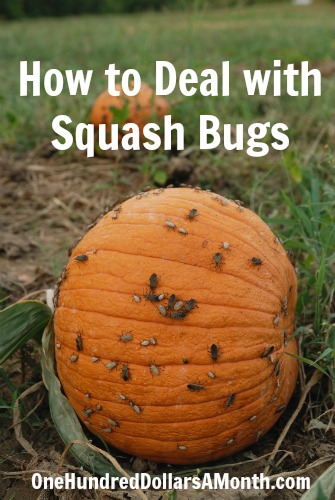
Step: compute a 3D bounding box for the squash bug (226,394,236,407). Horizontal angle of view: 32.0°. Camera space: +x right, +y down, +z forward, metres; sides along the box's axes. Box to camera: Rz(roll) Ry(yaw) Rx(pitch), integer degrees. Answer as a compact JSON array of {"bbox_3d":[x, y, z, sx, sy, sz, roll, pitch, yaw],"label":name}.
[{"bbox_3d":[0.062,0.147,0.571,0.007,0.015,0.005,16,13,-34],"label":"squash bug"}]

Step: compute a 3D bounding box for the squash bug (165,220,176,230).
[{"bbox_3d":[0.004,-0.024,0.564,0.013,0.004,0.007,32,57,28],"label":"squash bug"}]

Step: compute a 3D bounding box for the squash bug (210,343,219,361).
[{"bbox_3d":[0.044,0.094,0.533,0.006,0.015,0.004,-3,4,-23],"label":"squash bug"}]

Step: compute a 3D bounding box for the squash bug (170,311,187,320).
[{"bbox_3d":[0.010,0.059,0.525,0.015,0.007,0.005,-1,-8,-1],"label":"squash bug"}]

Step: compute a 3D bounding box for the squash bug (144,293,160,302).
[{"bbox_3d":[-0.014,0.045,0.546,0.015,0.007,0.005,20,-11,12],"label":"squash bug"}]

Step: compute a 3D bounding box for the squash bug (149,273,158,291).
[{"bbox_3d":[-0.012,0.029,0.533,0.007,0.016,0.005,3,-18,11],"label":"squash bug"}]

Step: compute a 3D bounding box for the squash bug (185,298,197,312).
[{"bbox_3d":[0.020,0.050,0.527,0.007,0.014,0.005,28,-12,1],"label":"squash bug"}]

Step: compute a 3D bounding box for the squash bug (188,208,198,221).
[{"bbox_3d":[0.025,-0.035,0.576,0.007,0.005,0.017,18,43,9],"label":"squash bug"}]

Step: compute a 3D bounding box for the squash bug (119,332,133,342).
[{"bbox_3d":[-0.037,0.080,0.525,0.012,0.006,0.004,-18,-6,13],"label":"squash bug"}]

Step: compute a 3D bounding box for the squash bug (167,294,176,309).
[{"bbox_3d":[0.004,0.048,0.545,0.007,0.014,0.005,20,-13,3],"label":"squash bug"}]

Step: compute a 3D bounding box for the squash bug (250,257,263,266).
[{"bbox_3d":[0.092,0.011,0.586,0.015,0.004,0.006,30,46,-32],"label":"squash bug"}]

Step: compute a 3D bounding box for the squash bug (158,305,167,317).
[{"bbox_3d":[-0.004,0.054,0.525,0.006,0.013,0.004,-30,-9,-7],"label":"squash bug"}]

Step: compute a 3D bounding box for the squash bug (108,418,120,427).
[{"bbox_3d":[-0.051,0.165,0.553,0.012,0.005,0.004,30,39,6],"label":"squash bug"}]

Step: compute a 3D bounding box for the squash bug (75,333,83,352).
[{"bbox_3d":[-0.084,0.088,0.549,0.006,0.015,0.004,-2,-1,40],"label":"squash bug"}]

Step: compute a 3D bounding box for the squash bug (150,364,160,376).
[{"bbox_3d":[-0.011,0.109,0.527,0.006,0.012,0.004,-27,4,12],"label":"squash bug"}]

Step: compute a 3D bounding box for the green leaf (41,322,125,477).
[{"bbox_3d":[-0.109,0.182,0.685,0.056,0.200,0.050,-26,-6,5],"label":"green leaf"}]

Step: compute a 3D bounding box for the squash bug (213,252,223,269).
[{"bbox_3d":[0.049,0.010,0.568,0.007,0.005,0.015,17,59,-13],"label":"squash bug"}]

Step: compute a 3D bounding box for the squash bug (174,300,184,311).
[{"bbox_3d":[0.010,0.050,0.526,0.011,0.006,0.004,-44,-7,-8],"label":"squash bug"}]

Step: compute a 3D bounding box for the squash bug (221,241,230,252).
[{"bbox_3d":[0.056,-0.004,0.559,0.005,0.004,0.009,2,57,-24],"label":"squash bug"}]

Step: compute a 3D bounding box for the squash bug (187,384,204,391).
[{"bbox_3d":[0.027,0.129,0.550,0.016,0.007,0.005,12,13,-16],"label":"squash bug"}]

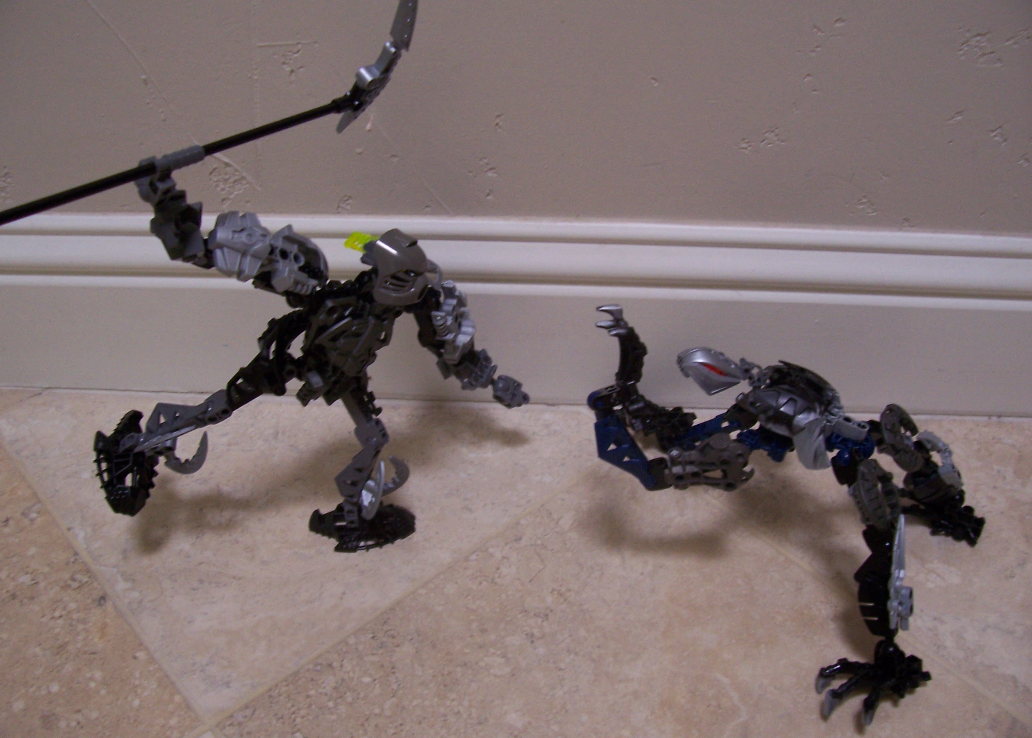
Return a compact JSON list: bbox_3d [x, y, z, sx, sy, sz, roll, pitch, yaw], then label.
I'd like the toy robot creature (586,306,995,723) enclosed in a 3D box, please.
[{"bbox_3d":[0.159,0.040,0.528,0.248,0.190,0.208,1,40,0],"label":"toy robot creature"}]

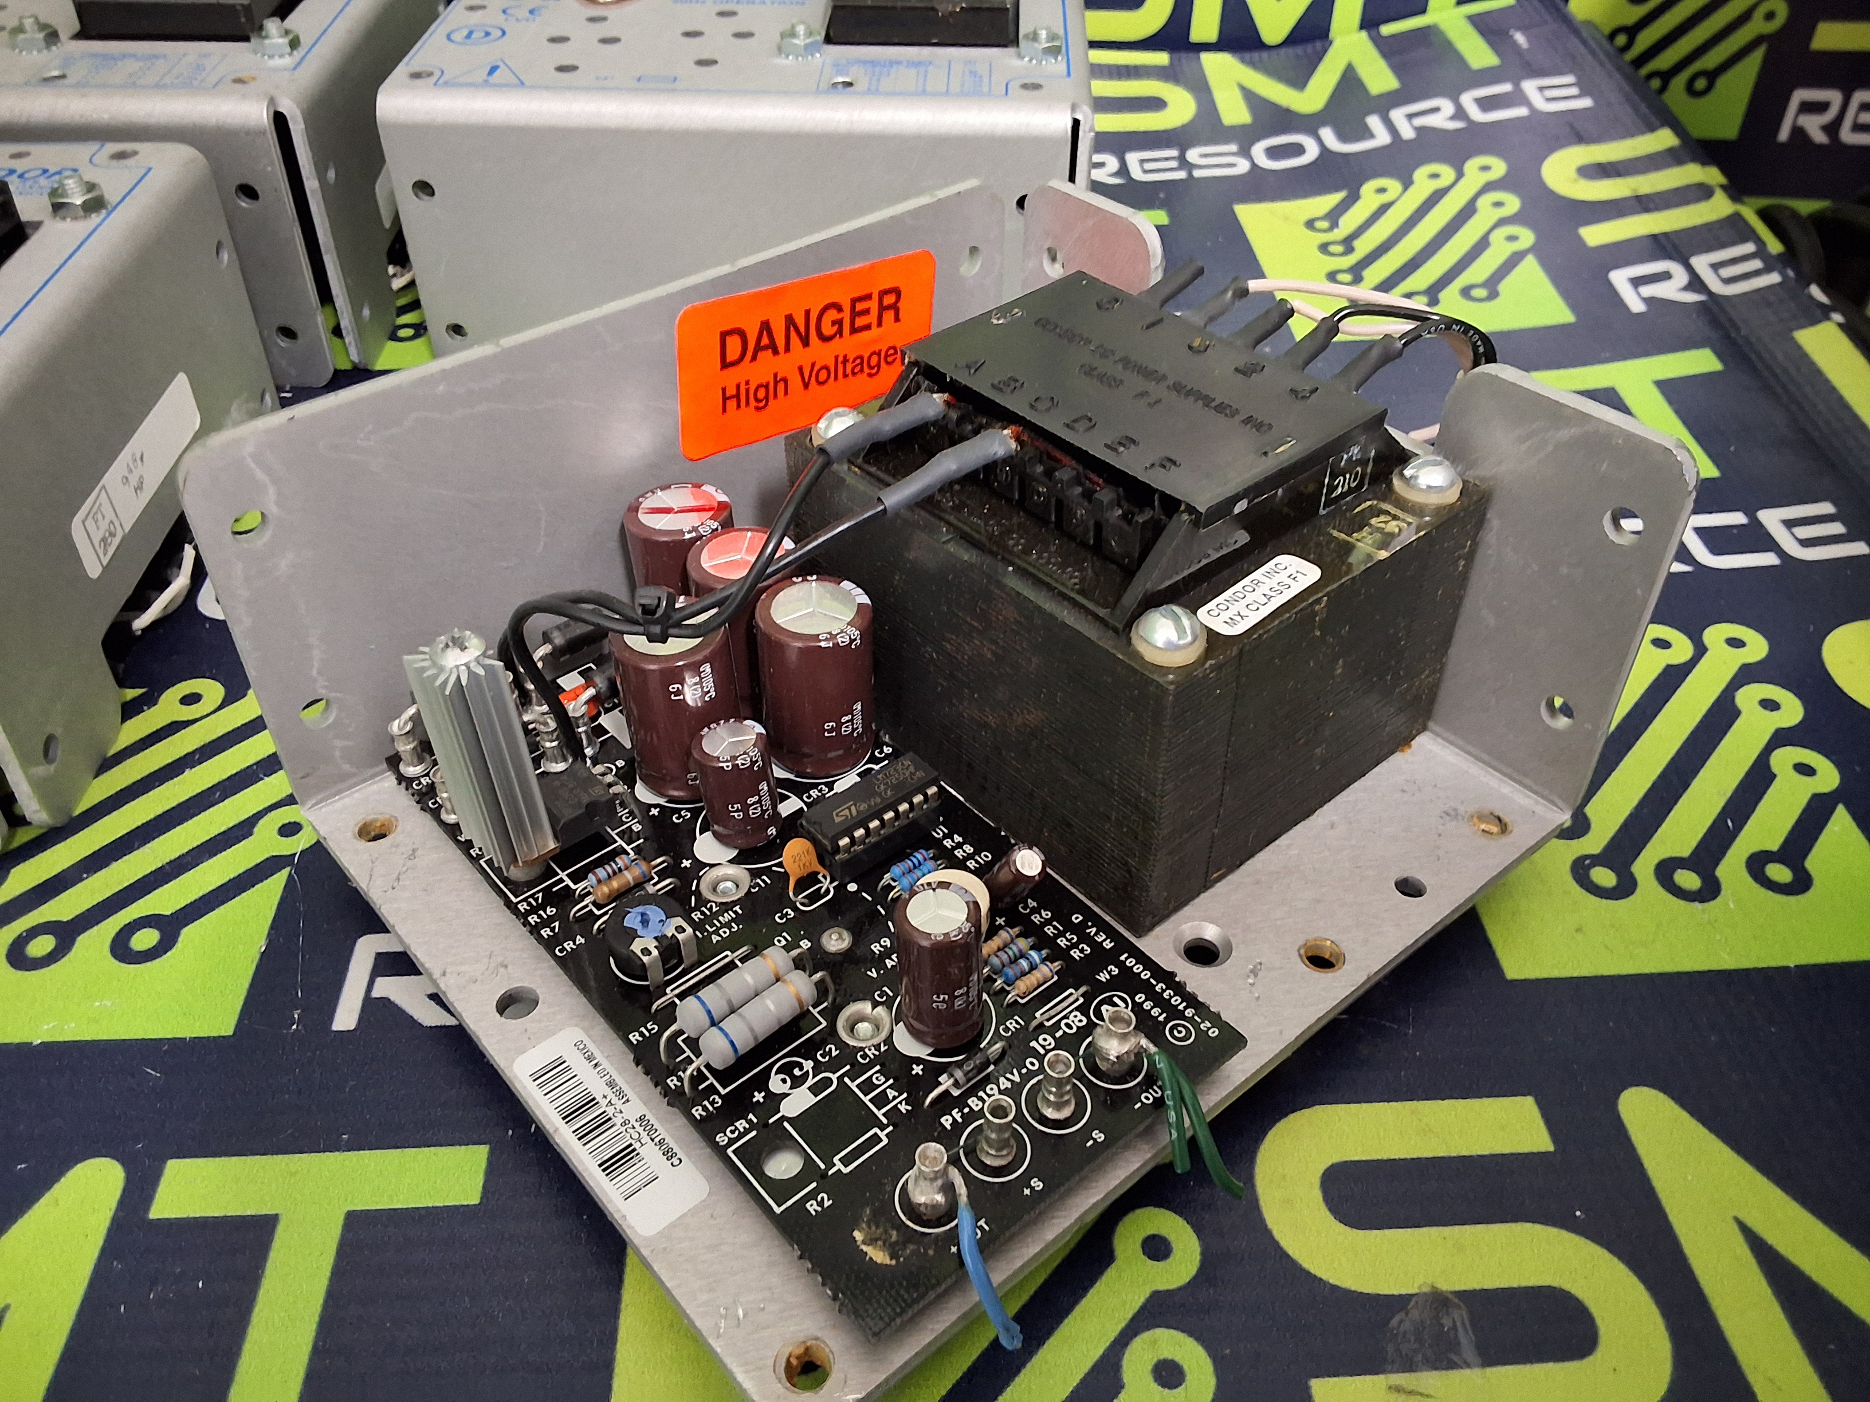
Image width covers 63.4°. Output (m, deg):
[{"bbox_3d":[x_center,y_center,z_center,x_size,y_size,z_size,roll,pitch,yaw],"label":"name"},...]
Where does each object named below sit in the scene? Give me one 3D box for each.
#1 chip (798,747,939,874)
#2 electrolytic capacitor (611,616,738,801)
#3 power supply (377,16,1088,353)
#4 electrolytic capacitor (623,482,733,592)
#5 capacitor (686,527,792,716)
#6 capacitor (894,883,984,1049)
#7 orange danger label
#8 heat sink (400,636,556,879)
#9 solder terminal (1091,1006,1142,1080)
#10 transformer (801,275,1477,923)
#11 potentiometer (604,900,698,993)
[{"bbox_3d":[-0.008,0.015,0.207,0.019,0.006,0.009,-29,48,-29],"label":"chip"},{"bbox_3d":[-0.035,0.000,0.210,0.016,0.025,0.016,0,40,0],"label":"electrolytic capacitor"},{"bbox_3d":[-0.038,-0.137,0.364,0.143,0.065,0.124,1,43,1],"label":"power supply"},{"bbox_3d":[-0.039,-0.020,0.240,0.016,0.025,0.016,0,40,0],"label":"electrolytic capacitor"},{"bbox_3d":[-0.028,-0.012,0.231,0.016,0.025,0.016,0,40,0],"label":"capacitor"},{"bbox_3d":[0.001,0.031,0.177,0.010,0.020,0.010,-2,42,2],"label":"capacitor"},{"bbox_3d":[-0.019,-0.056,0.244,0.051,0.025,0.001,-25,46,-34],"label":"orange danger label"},{"bbox_3d":[-0.056,0.008,0.192,0.012,0.036,0.012,-31,49,-27],"label":"heat sink"},{"bbox_3d":[0.022,0.041,0.182,0.006,0.008,0.005,-29,48,-30],"label":"solder terminal"},{"bbox_3d":[0.028,-0.022,0.222,0.065,0.057,0.075,-29,48,-30],"label":"transformer"},{"bbox_3d":[-0.036,0.030,0.190,0.010,0.006,0.011,0,40,0],"label":"potentiometer"}]

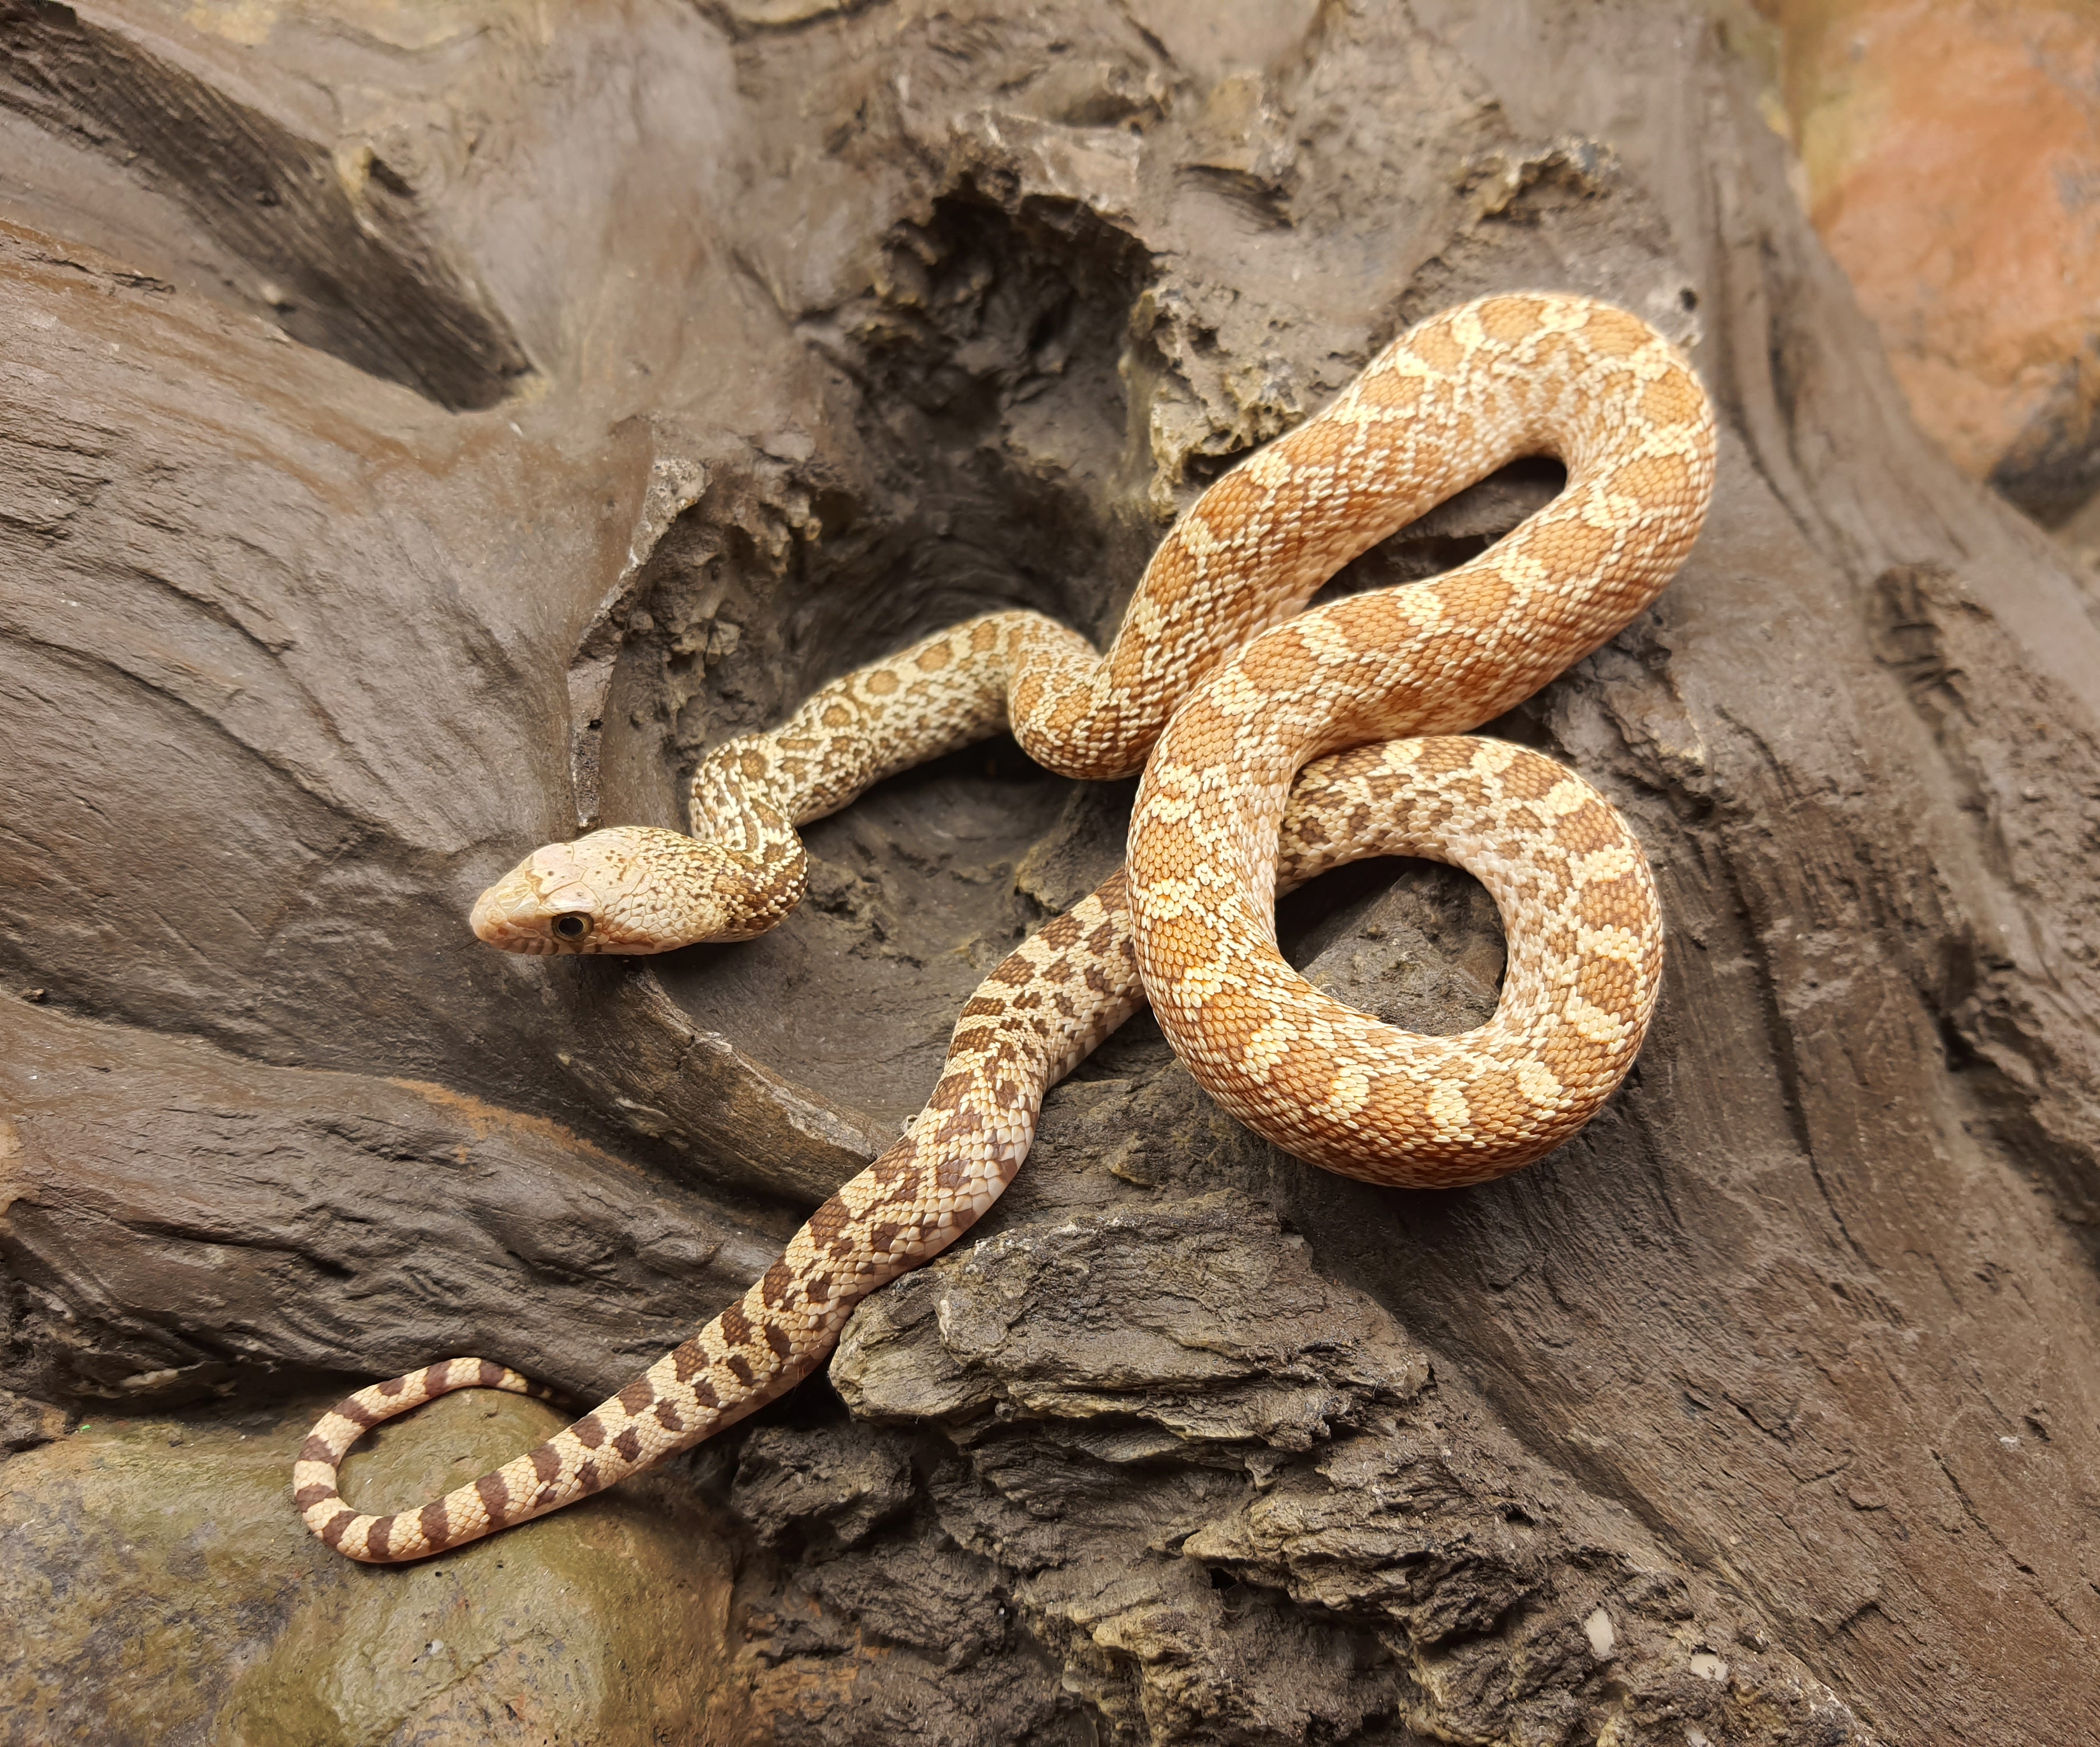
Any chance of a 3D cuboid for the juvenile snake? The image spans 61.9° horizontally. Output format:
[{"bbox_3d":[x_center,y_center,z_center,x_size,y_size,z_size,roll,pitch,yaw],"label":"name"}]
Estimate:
[{"bbox_3d":[0.005,-0.008,0.243,0.211,0.054,0.168,-5,55,-3],"label":"juvenile snake"}]

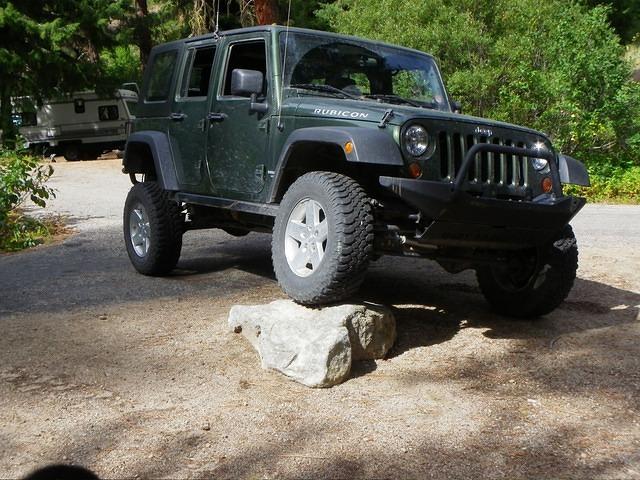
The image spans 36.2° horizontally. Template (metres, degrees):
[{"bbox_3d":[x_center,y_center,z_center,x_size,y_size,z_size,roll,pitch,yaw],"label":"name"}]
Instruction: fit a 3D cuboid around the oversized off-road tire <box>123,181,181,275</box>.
[{"bbox_3d":[-1.434,-0.092,8.374,0.260,0.800,0.800,-7,10,-29],"label":"oversized off-road tire"}]

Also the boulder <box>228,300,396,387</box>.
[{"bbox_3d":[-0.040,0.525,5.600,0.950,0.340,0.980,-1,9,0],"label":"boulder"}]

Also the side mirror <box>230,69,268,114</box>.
[{"bbox_3d":[-0.454,-0.981,6.486,0.240,0.270,0.160,4,3,-29],"label":"side mirror"}]

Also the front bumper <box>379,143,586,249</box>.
[{"bbox_3d":[1.038,-0.247,5.621,1.540,0.620,0.380,4,3,-29],"label":"front bumper"}]

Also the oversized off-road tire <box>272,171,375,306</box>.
[{"bbox_3d":[0.007,-0.005,5.801,0.260,0.800,0.800,6,4,-31],"label":"oversized off-road tire"}]

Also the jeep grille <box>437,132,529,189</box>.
[{"bbox_3d":[0.954,-0.468,5.794,0.680,0.280,0.080,4,-3,-29],"label":"jeep grille"}]

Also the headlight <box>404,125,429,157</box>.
[{"bbox_3d":[0.530,-0.559,5.525,0.180,0.180,0.100,4,-3,-29],"label":"headlight"}]

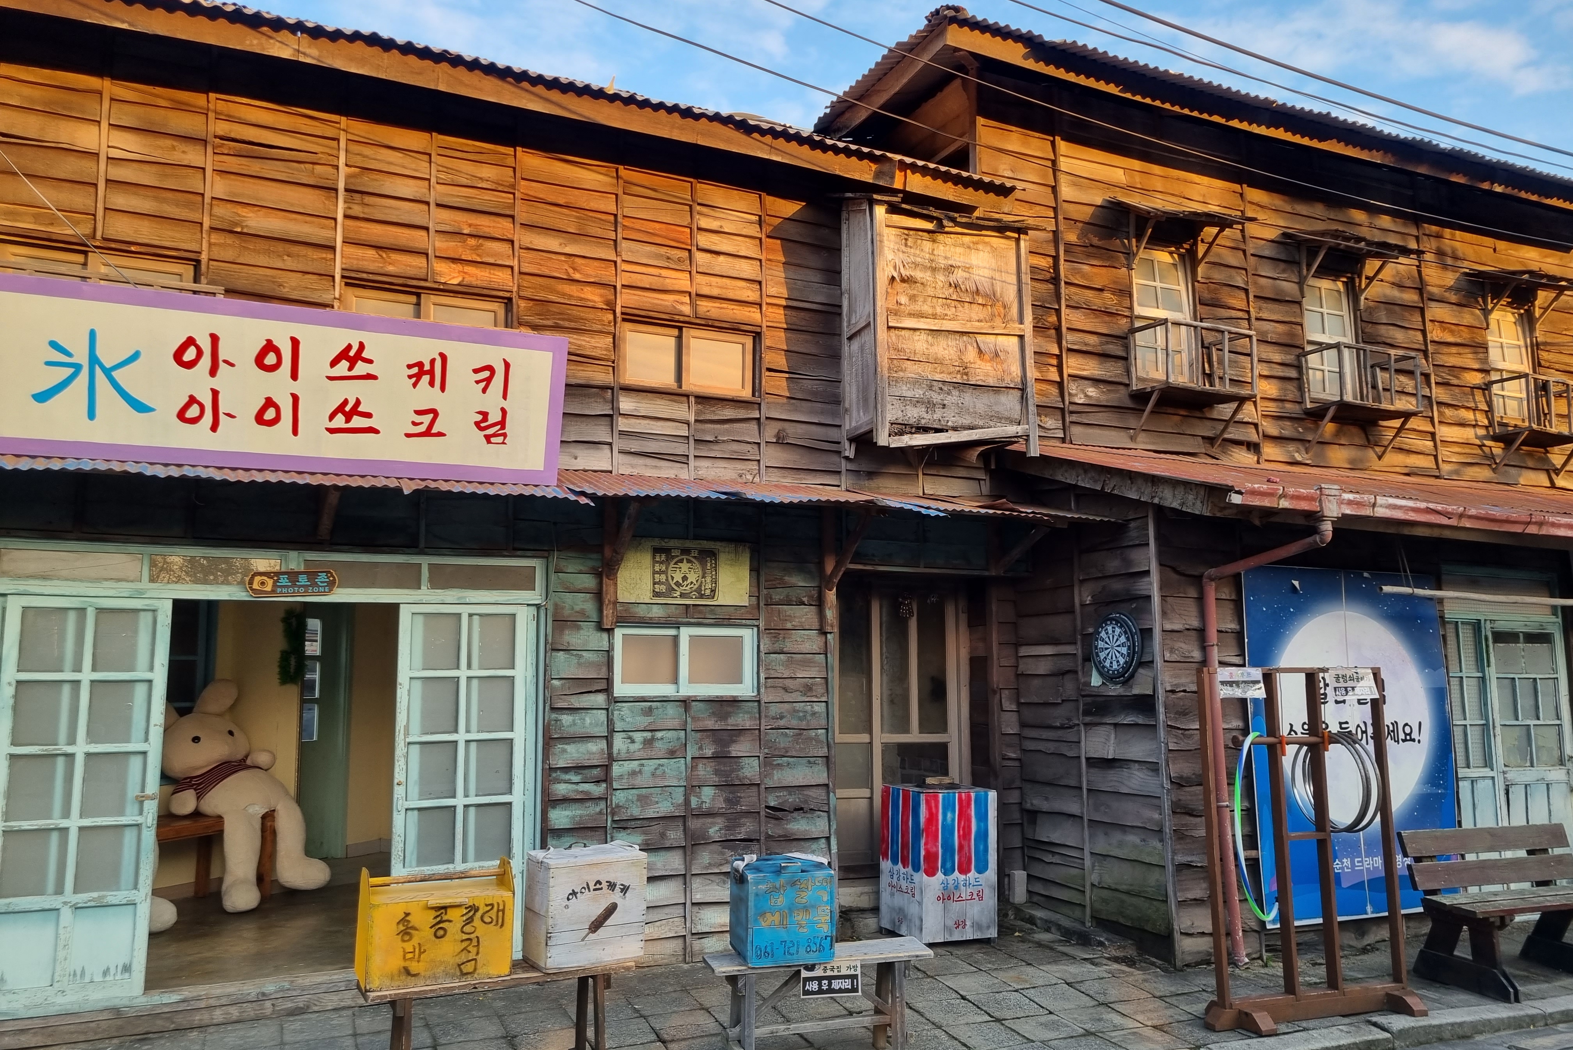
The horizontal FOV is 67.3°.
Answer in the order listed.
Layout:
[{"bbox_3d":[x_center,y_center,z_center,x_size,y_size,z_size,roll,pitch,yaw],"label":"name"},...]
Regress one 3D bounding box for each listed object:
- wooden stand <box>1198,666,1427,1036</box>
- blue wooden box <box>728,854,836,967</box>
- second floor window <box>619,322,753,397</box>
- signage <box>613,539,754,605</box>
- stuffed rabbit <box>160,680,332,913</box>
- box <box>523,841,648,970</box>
[{"bbox_3d":[2.409,1.472,5.542,1.110,1.580,0.330,2,-8,-19],"label":"wooden stand"},{"bbox_3d":[-0.017,1.574,4.849,0.350,0.355,0.375,1,-8,-15],"label":"blue wooden box"},{"bbox_3d":[-0.564,-0.971,6.964,0.846,0.400,0.080,3,-8,-26],"label":"second floor window"},{"bbox_3d":[-0.565,0.272,6.754,0.800,0.365,0.030,3,-8,-26],"label":"signage"},{"bbox_3d":[-3.583,1.751,7.793,0.760,1.400,0.820,-4,-8,28],"label":"stuffed rabbit"},{"bbox_3d":[-0.790,1.487,4.631,0.395,0.400,0.280,4,-8,-30],"label":"box"}]

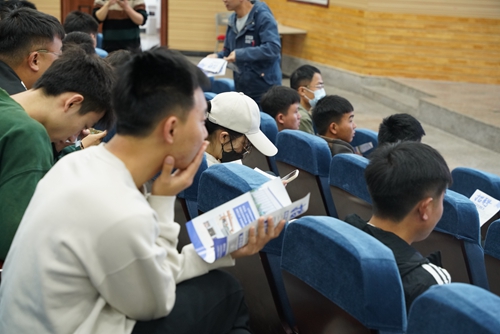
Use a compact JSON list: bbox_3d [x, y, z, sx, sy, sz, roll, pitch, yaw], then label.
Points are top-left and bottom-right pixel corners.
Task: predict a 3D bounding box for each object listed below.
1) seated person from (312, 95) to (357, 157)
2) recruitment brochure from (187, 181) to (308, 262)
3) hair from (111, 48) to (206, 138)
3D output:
[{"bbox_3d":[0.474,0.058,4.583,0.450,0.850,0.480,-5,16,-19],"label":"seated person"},{"bbox_3d":[-0.003,0.121,2.100,0.280,0.112,0.075,-26,-4,-35],"label":"recruitment brochure"},{"bbox_3d":[-0.199,-0.168,2.070,0.205,0.190,0.175,-10,18,-24],"label":"hair"}]

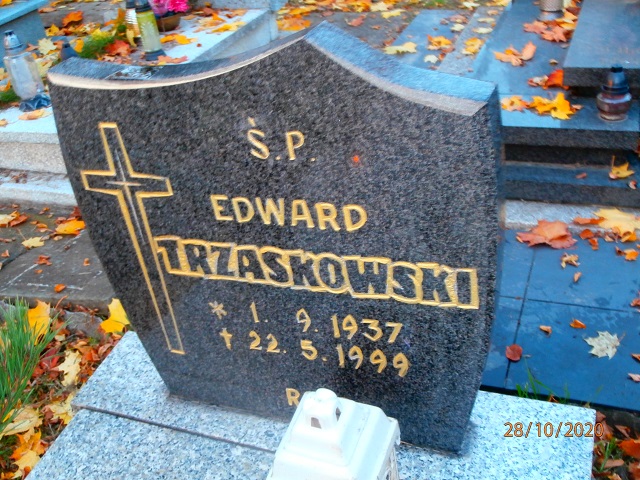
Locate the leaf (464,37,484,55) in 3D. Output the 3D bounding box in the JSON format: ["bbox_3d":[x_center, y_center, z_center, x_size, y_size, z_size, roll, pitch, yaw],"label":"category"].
[{"bbox_3d":[0.732,-0.930,3.351,0.103,0.042,0.138,-1,34,13],"label":"leaf"}]

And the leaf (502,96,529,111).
[{"bbox_3d":[0.627,-0.442,2.266,0.087,0.020,0.069,1,35,15],"label":"leaf"}]

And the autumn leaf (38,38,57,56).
[{"bbox_3d":[-1.419,-1.002,3.658,0.094,0.050,0.120,-18,33,-16],"label":"autumn leaf"}]

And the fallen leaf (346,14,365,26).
[{"bbox_3d":[0.203,-1.266,4.046,0.104,0.030,0.134,-7,34,5],"label":"fallen leaf"}]

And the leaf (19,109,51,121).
[{"bbox_3d":[-1.144,-0.503,2.814,0.128,0.020,0.098,-20,33,-18],"label":"leaf"}]

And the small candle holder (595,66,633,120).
[{"bbox_3d":[0.852,-0.426,2.018,0.100,0.155,0.100,6,34,22],"label":"small candle holder"}]

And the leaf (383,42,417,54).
[{"bbox_3d":[0.405,-0.969,3.550,0.162,0.030,0.083,-5,34,8],"label":"leaf"}]

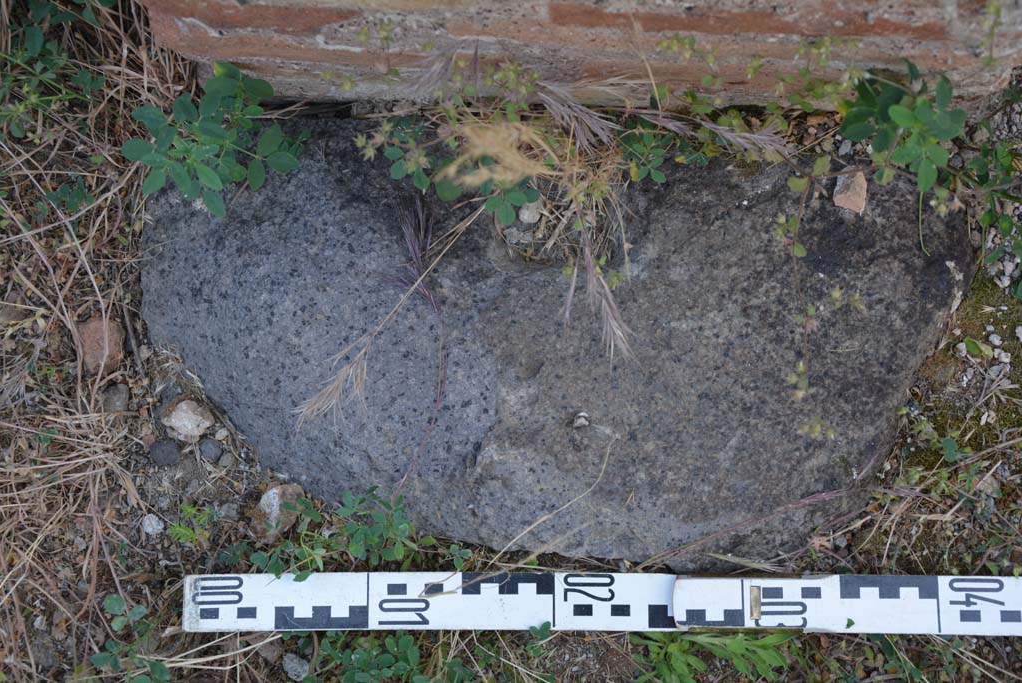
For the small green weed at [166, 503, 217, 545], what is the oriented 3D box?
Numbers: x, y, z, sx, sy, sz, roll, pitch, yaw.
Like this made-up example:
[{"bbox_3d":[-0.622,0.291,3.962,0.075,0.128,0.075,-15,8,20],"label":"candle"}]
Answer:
[{"bbox_3d":[-0.174,0.100,1.118,0.026,0.018,0.023,0,76,3],"label":"small green weed"}]

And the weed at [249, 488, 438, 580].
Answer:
[{"bbox_3d":[-0.089,0.105,1.108,0.100,0.042,0.046,0,76,3],"label":"weed"}]

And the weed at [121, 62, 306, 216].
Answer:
[{"bbox_3d":[-0.161,-0.110,1.125,0.098,0.080,0.072,0,76,3],"label":"weed"}]

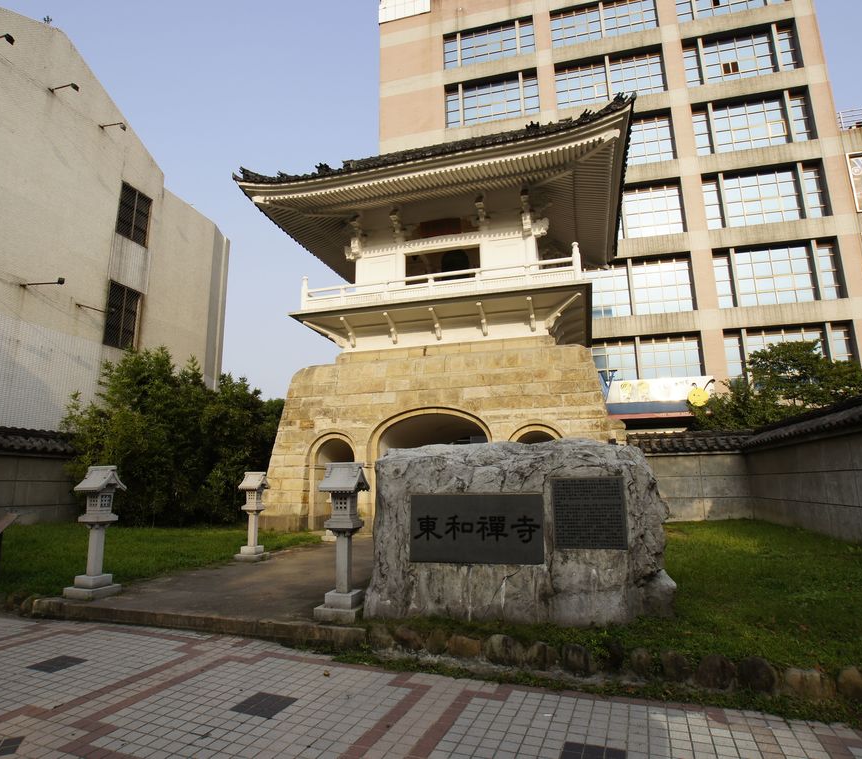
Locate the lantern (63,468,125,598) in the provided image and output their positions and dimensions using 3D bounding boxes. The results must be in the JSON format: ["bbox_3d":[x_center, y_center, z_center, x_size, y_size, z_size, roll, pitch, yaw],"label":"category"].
[{"bbox_3d":[-4.391,2.003,6.709,0.469,1.615,0.469,-4,-12,15],"label":"lantern"}]

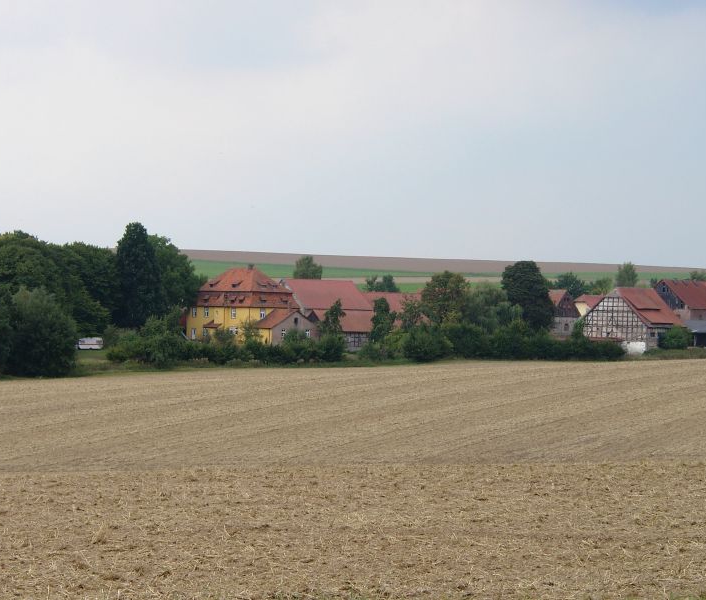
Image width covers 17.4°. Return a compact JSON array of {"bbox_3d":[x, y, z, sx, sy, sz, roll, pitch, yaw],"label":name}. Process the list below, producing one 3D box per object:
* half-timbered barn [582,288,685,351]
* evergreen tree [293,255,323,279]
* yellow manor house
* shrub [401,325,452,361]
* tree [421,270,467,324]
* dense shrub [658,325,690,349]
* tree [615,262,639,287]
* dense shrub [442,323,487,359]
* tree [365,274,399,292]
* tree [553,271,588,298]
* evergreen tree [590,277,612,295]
[{"bbox_3d":[52.620,3.600,432.000,14.300,11.500,14.000,0,0,35],"label":"half-timbered barn"},{"bbox_3d":[-10.110,-3.070,525.000,6.800,14.500,6.500,0,0,0],"label":"evergreen tree"},{"bbox_3d":[-20.050,0.920,427.000,12.200,14.700,17.500,0,0,-42],"label":"yellow manor house"},{"bbox_3d":[12.530,7.420,394.000,8.500,6.500,8.100,0,0,0],"label":"shrub"},{"bbox_3d":[16.310,2.050,412.000,8.200,14.600,7.800,0,0,0],"label":"tree"},{"bbox_3d":[59.170,7.060,424.000,5.900,4.400,5.600,0,0,0],"label":"dense shrub"},{"bbox_3d":[61.760,-1.800,520.000,5.400,13.300,5.100,0,0,0],"label":"tree"},{"bbox_3d":[19.150,6.960,397.000,7.900,6.200,7.500,0,0,0],"label":"dense shrub"},{"bbox_3d":[6.700,-0.800,525.000,7.700,10.000,7.300,0,0,0],"label":"tree"},{"bbox_3d":[46.110,-0.530,490.000,7.200,10.600,6.800,0,0,0],"label":"tree"},{"bbox_3d":[53.760,-0.320,500.000,5.200,9.500,4.900,0,0,0],"label":"evergreen tree"}]

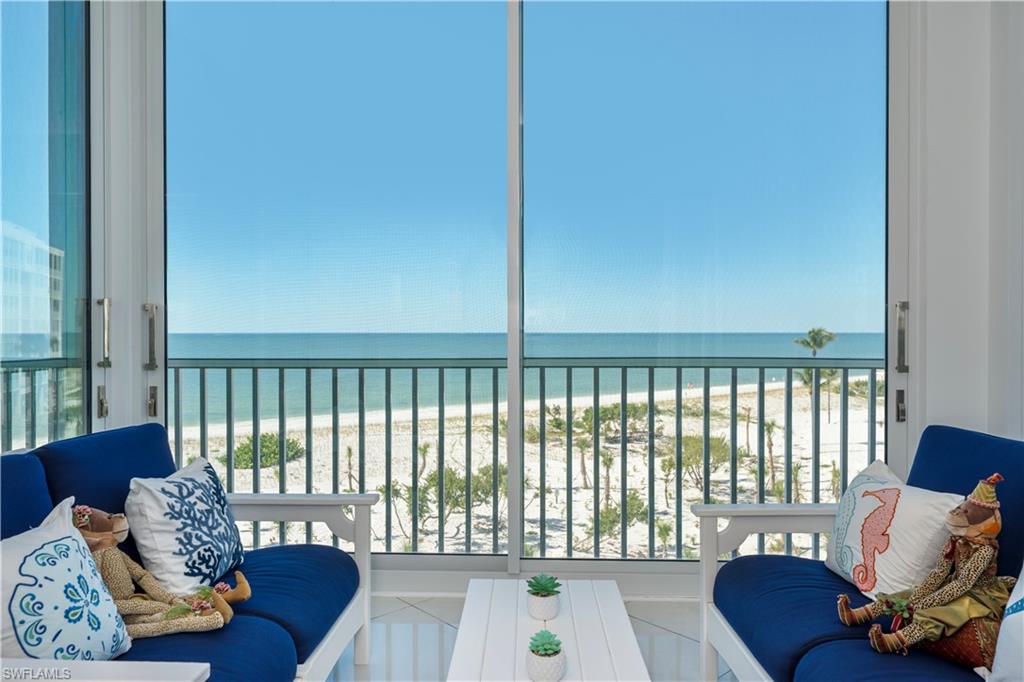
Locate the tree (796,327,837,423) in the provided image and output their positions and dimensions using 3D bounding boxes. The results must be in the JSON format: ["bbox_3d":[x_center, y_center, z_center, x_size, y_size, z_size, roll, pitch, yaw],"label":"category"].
[{"bbox_3d":[33.466,3.572,75.000,4.600,10.300,4.600,0,1,0],"label":"tree"}]

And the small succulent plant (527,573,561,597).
[{"bbox_3d":[0.083,0.637,1.790,0.090,0.050,0.090,0,1,0],"label":"small succulent plant"}]

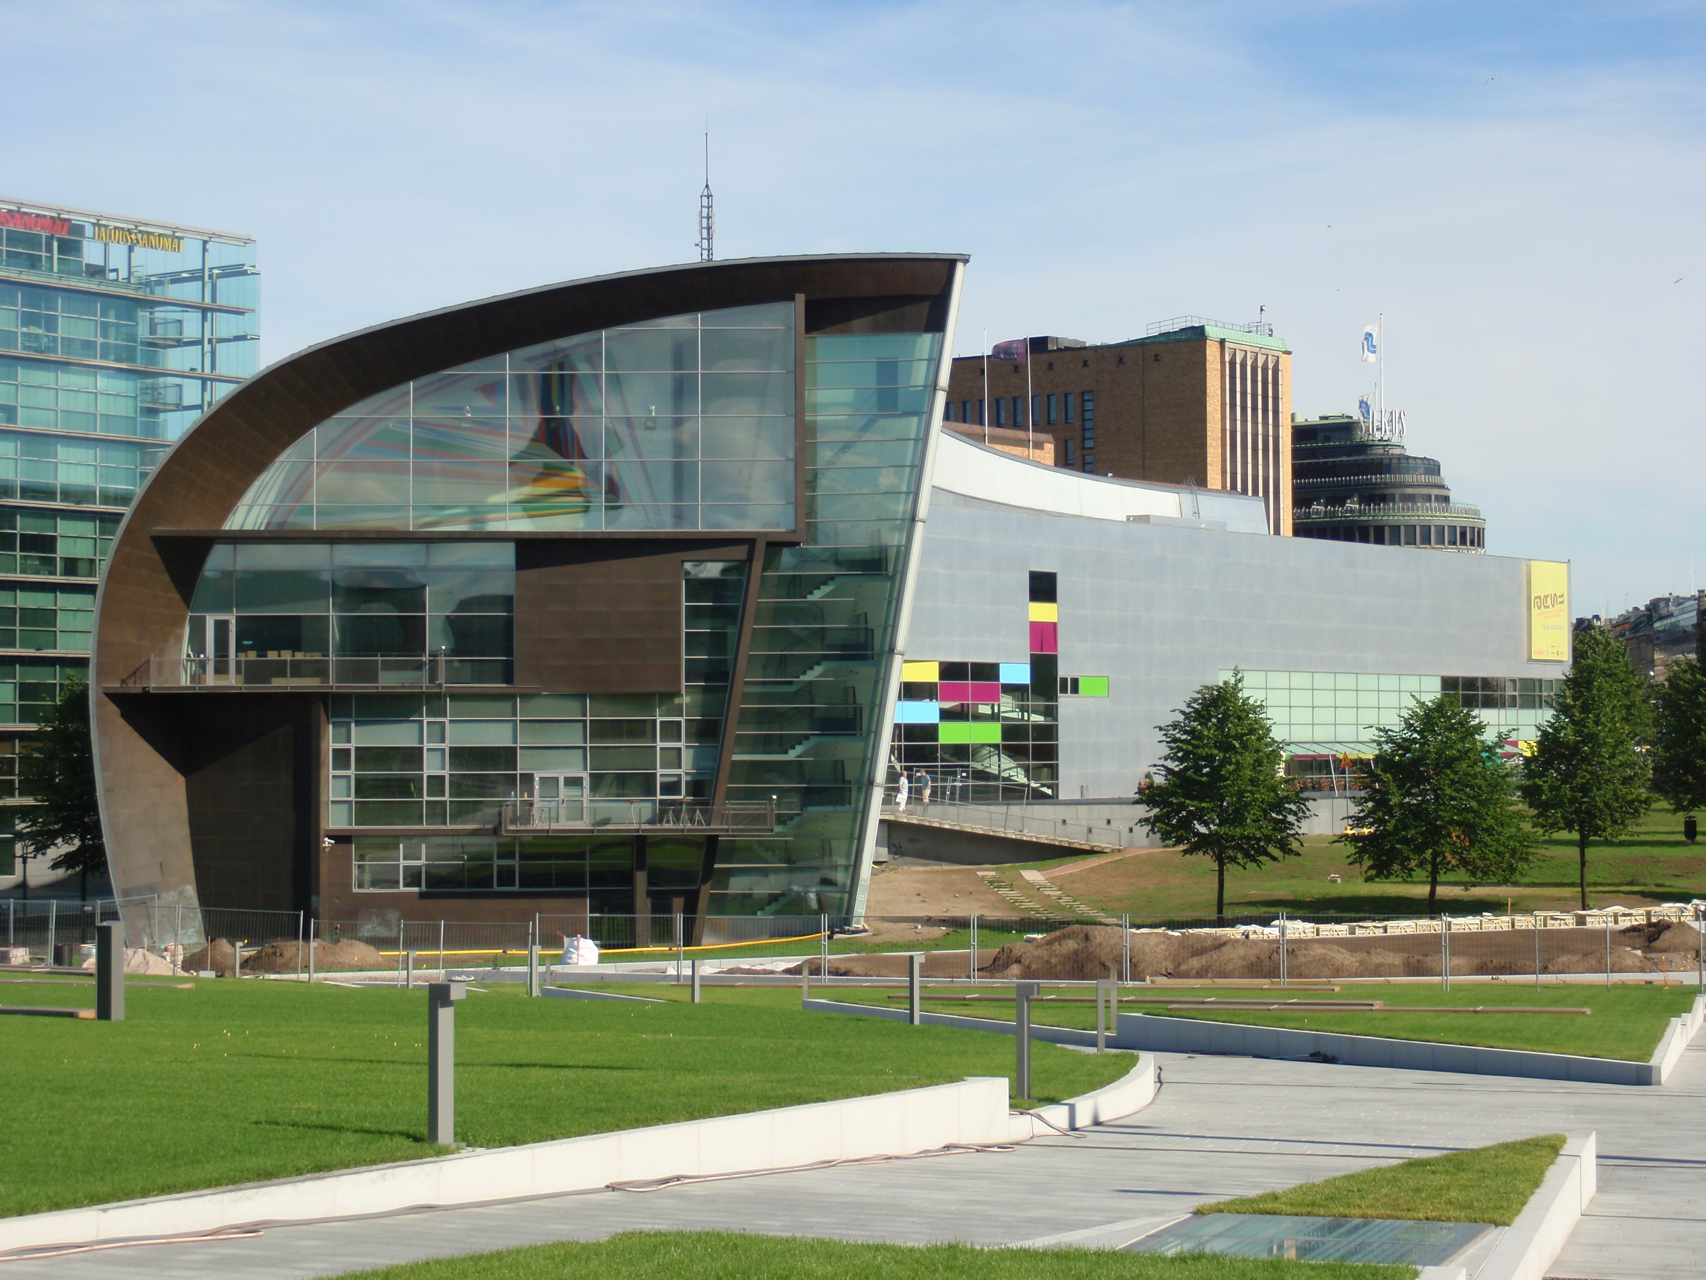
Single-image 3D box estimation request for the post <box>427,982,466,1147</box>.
[{"bbox_3d":[-2.672,2.791,22.700,0.170,1.050,0.190,-1,-2,26],"label":"post"}]

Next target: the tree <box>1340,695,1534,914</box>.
[{"bbox_3d":[20.329,5.726,120.000,6.400,7.600,6.100,-1,-2,10],"label":"tree"}]

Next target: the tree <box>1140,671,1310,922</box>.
[{"bbox_3d":[12.827,5.402,119.000,5.700,8.600,5.600,0,-2,6],"label":"tree"}]

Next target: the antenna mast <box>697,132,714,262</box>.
[{"bbox_3d":[-5.436,-16.275,127.000,0.600,4.900,0.600,0,-2,0],"label":"antenna mast"}]

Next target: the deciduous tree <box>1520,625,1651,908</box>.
[{"bbox_3d":[25.687,4.464,121.000,4.600,9.900,4.600,-1,-2,12],"label":"deciduous tree"}]

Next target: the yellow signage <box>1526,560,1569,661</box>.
[{"bbox_3d":[39.930,-1.622,198.000,0.250,5.750,4.700,-2,-3,39],"label":"yellow signage"}]

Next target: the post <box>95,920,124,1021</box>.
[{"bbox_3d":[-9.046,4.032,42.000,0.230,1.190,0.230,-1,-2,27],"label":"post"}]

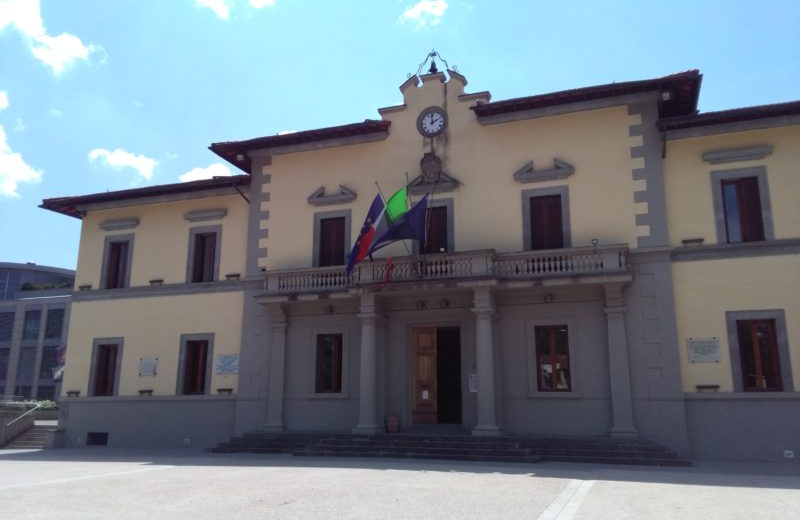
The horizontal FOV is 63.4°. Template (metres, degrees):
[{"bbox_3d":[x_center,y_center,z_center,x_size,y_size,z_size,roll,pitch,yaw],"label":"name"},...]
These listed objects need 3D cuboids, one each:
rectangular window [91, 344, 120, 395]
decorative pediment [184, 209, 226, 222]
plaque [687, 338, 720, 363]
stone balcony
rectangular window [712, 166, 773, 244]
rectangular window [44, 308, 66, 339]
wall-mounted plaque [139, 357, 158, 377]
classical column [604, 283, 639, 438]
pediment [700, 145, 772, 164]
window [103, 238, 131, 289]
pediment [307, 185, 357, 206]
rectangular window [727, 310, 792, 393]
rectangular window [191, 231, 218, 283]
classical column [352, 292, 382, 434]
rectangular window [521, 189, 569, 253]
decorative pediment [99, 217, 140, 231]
[{"bbox_3d":[-13.513,5.056,29.733,1.106,2.320,0.180,-4,-14,19],"label":"rectangular window"},{"bbox_3d":[-8.101,-1.818,27.054,1.952,0.315,0.270,-4,-13,18],"label":"decorative pediment"},{"bbox_3d":[10.182,3.015,21.650,0.968,0.798,0.040,-4,-14,19],"label":"plaque"},{"bbox_3d":[0.978,0.558,23.197,13.756,1.203,1.793,-4,-14,19],"label":"stone balcony"},{"bbox_3d":[11.813,-1.879,22.342,1.730,2.596,0.220,-4,-14,19],"label":"rectangular window"},{"bbox_3d":[-29.389,5.470,55.285,1.810,2.485,0.200,-4,-13,18],"label":"rectangular window"},{"bbox_3d":[-10.336,4.406,26.601,0.929,0.751,0.050,-4,-13,18],"label":"wall-mounted plaque"},{"bbox_3d":[7.423,3.353,21.836,0.868,5.115,0.550,-4,-14,19],"label":"classical column"},{"bbox_3d":[10.664,-3.266,20.451,1.985,0.310,0.270,-4,-13,18],"label":"pediment"},{"bbox_3d":[-12.901,0.260,29.711,1.064,2.185,0.200,-4,-14,19],"label":"window"},{"bbox_3d":[-2.780,-2.622,26.116,2.157,0.749,0.220,-4,-14,19],"label":"pediment"},{"bbox_3d":[10.702,2.712,19.285,1.580,2.390,0.200,-4,-13,18],"label":"rectangular window"},{"bbox_3d":[-8.054,-0.091,26.894,1.067,2.145,0.200,-4,-13,18],"label":"rectangular window"},{"bbox_3d":[-1.075,3.451,21.778,0.760,4.656,0.760,-4,-13,18],"label":"classical column"},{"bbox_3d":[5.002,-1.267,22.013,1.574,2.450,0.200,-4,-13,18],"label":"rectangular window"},{"bbox_3d":[-13.377,-1.700,31.070,2.338,0.442,0.270,-4,-14,19],"label":"decorative pediment"}]

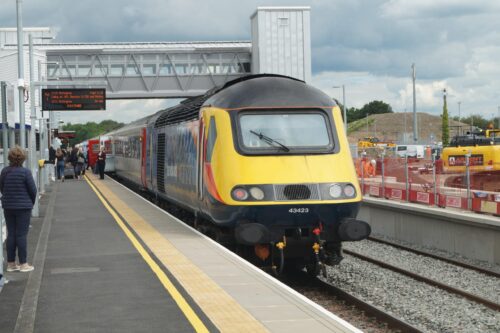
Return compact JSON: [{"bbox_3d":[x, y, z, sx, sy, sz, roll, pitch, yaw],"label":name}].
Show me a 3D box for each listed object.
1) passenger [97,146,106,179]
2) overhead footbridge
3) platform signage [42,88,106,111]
[{"bbox_3d":[-7.316,-0.181,55.924,0.500,1.640,0.360,-1,1,5],"label":"passenger"},{"bbox_3d":[-6.506,-5.935,71.807,13.060,3.410,2.900,-1,1,-9],"label":"overhead footbridge"},{"bbox_3d":[-4.101,-1.555,26.616,1.450,0.520,0.250,-1,1,-9],"label":"platform signage"}]

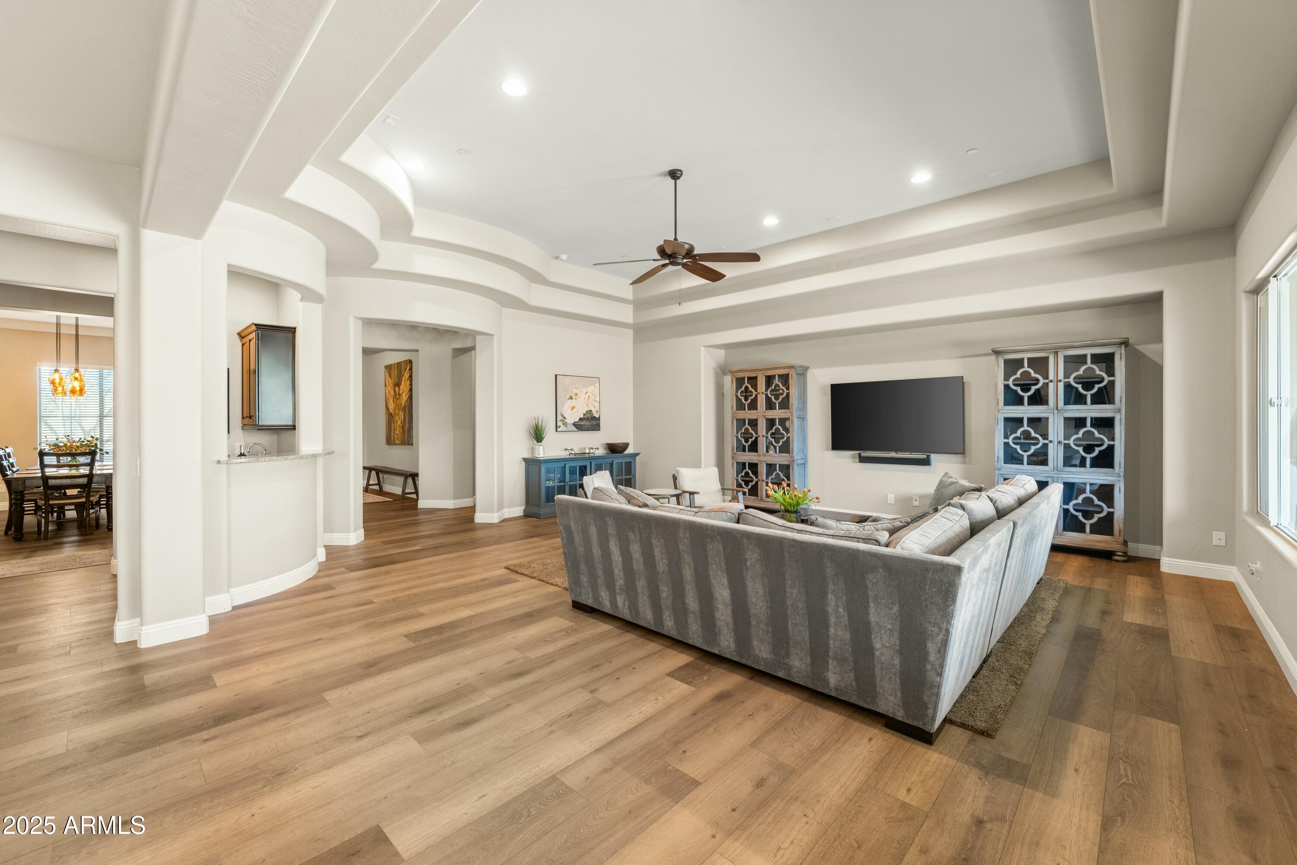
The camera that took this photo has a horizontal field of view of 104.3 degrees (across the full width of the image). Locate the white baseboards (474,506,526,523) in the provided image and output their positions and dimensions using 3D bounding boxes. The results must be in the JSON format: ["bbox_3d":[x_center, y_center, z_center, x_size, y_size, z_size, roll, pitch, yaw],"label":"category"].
[{"bbox_3d":[-2.159,1.249,7.573,0.300,0.140,0.840,0,0,45],"label":"white baseboards"}]

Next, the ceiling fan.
[{"bbox_3d":[0.247,-1.944,4.540,1.540,0.890,1.540,0,1,0],"label":"ceiling fan"}]

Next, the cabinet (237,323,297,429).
[{"bbox_3d":[-4.037,-0.560,5.324,0.840,1.050,0.370,1,2,44],"label":"cabinet"}]

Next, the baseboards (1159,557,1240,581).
[{"bbox_3d":[4.850,1.206,4.458,0.450,0.133,0.030,1,2,44],"label":"baseboards"}]

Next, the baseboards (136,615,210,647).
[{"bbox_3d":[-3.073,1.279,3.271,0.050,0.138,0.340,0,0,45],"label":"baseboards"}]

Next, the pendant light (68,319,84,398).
[{"bbox_3d":[-7.713,-1.084,6.779,0.150,1.200,0.150,0,1,0],"label":"pendant light"}]

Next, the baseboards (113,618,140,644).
[{"bbox_3d":[-3.371,1.280,3.257,0.050,0.138,0.120,0,0,45],"label":"baseboards"}]

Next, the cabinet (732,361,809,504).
[{"bbox_3d":[1.820,0.129,7.699,1.110,2.150,0.410,1,2,44],"label":"cabinet"}]

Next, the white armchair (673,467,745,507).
[{"bbox_3d":[0.740,0.841,5.949,0.680,0.800,0.760,-1,2,-41],"label":"white armchair"}]

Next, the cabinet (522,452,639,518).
[{"bbox_3d":[-1.050,0.851,8.574,0.480,0.915,2.140,0,0,45],"label":"cabinet"}]

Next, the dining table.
[{"bbox_3d":[-7.654,0.850,6.681,2.050,0.750,1.000,1,2,44],"label":"dining table"}]

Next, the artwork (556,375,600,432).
[{"bbox_3d":[-1.201,-0.491,8.728,0.040,0.950,0.935,0,0,45],"label":"artwork"}]

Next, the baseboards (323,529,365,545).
[{"bbox_3d":[-3.665,1.266,6.112,0.335,0.138,0.300,0,0,1],"label":"baseboards"}]

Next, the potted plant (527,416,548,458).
[{"bbox_3d":[-1.613,0.055,7.383,0.290,0.616,0.300,0,1,0],"label":"potted plant"}]

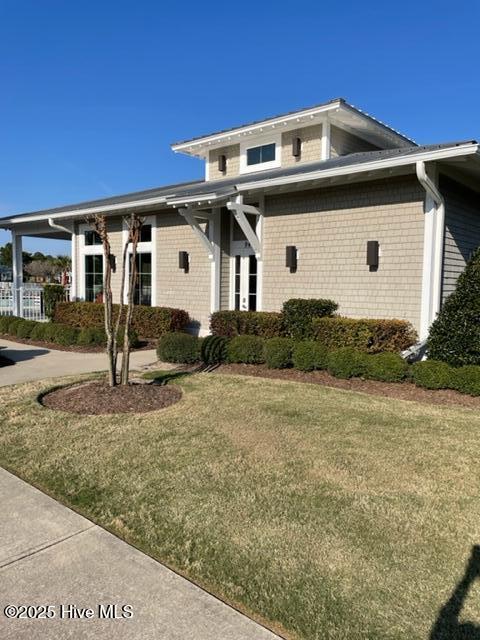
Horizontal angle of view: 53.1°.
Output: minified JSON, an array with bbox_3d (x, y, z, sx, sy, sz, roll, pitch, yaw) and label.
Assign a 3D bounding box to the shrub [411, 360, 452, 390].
[{"bbox_3d":[3.008,0.861,7.499,0.606,0.426,0.606,5,6,42],"label":"shrub"}]

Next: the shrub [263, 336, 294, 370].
[{"bbox_3d":[0.812,0.617,9.185,0.613,0.589,0.613,1,4,0],"label":"shrub"}]

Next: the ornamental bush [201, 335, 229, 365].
[{"bbox_3d":[-0.484,0.580,9.515,0.634,0.571,0.634,1,4,0],"label":"ornamental bush"}]

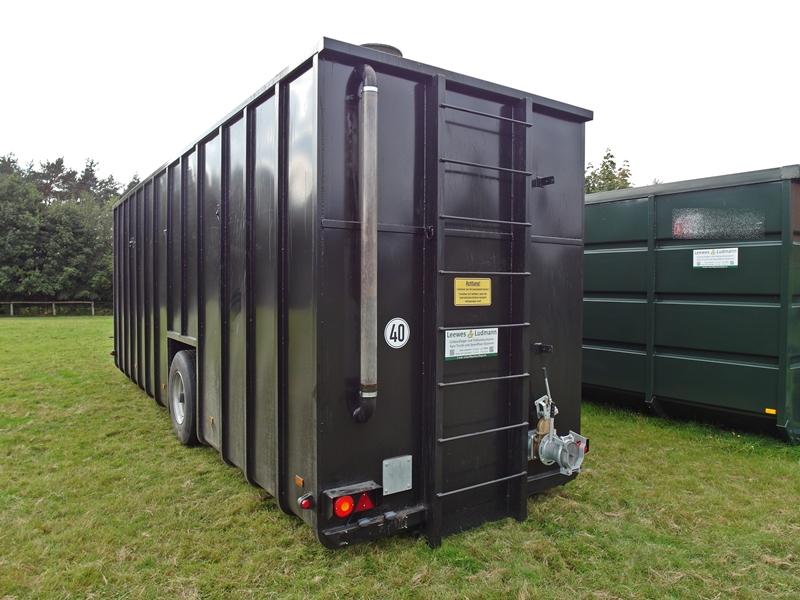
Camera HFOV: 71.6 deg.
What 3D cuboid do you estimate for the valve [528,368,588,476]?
[{"bbox_3d":[1.244,0.936,4.339,0.280,0.780,0.395,-1,2,-34],"label":"valve"}]

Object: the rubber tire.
[{"bbox_3d":[-2.364,1.094,6.424,0.380,1.055,1.050,-1,2,-34],"label":"rubber tire"}]

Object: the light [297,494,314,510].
[{"bbox_3d":[-0.571,1.236,3.383,0.090,0.078,0.080,-1,2,-34],"label":"light"}]

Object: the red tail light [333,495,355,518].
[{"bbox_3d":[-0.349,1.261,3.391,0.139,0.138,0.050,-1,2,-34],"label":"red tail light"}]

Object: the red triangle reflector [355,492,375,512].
[{"bbox_3d":[-0.213,1.230,3.407,0.140,0.118,0.020,-1,2,-34],"label":"red triangle reflector"}]

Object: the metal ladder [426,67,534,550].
[{"bbox_3d":[0.587,0.094,3.998,0.894,3.138,0.160,-1,2,-34],"label":"metal ladder"}]

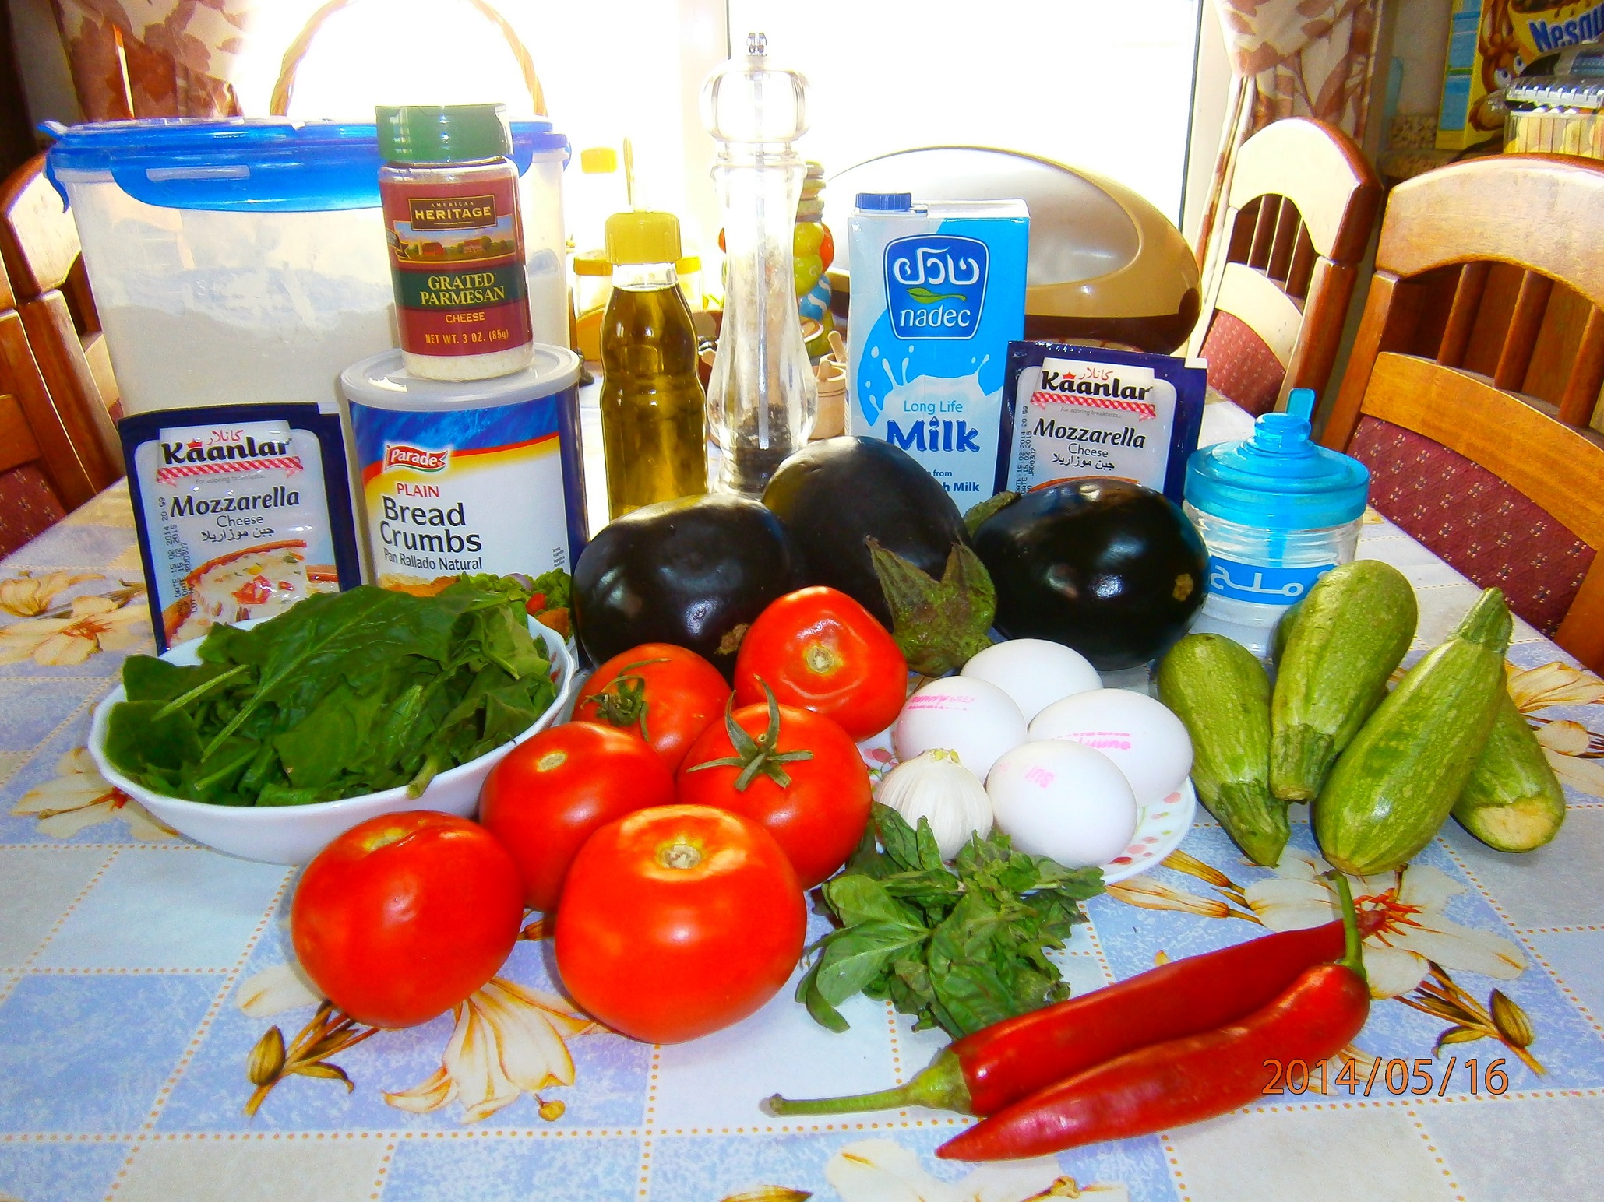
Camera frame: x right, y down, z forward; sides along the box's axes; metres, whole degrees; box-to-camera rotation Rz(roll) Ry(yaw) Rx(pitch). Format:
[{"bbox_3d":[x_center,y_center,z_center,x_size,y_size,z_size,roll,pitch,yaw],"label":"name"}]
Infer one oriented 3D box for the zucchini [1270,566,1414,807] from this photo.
[{"bbox_3d":[0.215,0.029,0.483,0.047,0.047,0.123,14,43,29],"label":"zucchini"}]

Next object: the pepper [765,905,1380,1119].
[{"bbox_3d":[0.093,0.118,0.346,0.212,0.025,0.029,-10,27,-19],"label":"pepper"}]

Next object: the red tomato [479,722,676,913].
[{"bbox_3d":[-0.079,0.076,0.427,0.070,0.064,0.070,-6,36,-12],"label":"red tomato"}]

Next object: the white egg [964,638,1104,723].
[{"bbox_3d":[0.091,0.037,0.489,0.059,0.044,0.044,-1,25,0],"label":"white egg"}]

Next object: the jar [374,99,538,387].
[{"bbox_3d":[-0.153,-0.158,0.534,0.059,0.111,0.059,-7,26,-14],"label":"jar"}]

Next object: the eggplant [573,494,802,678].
[{"bbox_3d":[-0.054,-0.009,0.545,0.097,0.090,0.127,-13,28,-24],"label":"eggplant"}]

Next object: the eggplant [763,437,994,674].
[{"bbox_3d":[0.035,-0.023,0.586,0.100,0.100,0.138,-14,40,-25],"label":"eggplant"}]

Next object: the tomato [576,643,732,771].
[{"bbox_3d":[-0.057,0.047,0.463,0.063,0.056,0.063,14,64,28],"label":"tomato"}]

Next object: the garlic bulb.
[{"bbox_3d":[0.046,0.070,0.414,0.041,0.039,0.041,2,25,7],"label":"garlic bulb"}]

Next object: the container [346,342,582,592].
[{"bbox_3d":[-0.149,-0.038,0.565,0.103,0.140,0.103,1,25,4],"label":"container"}]

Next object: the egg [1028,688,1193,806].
[{"bbox_3d":[0.109,0.053,0.428,0.057,0.044,0.044,5,26,13],"label":"egg"}]

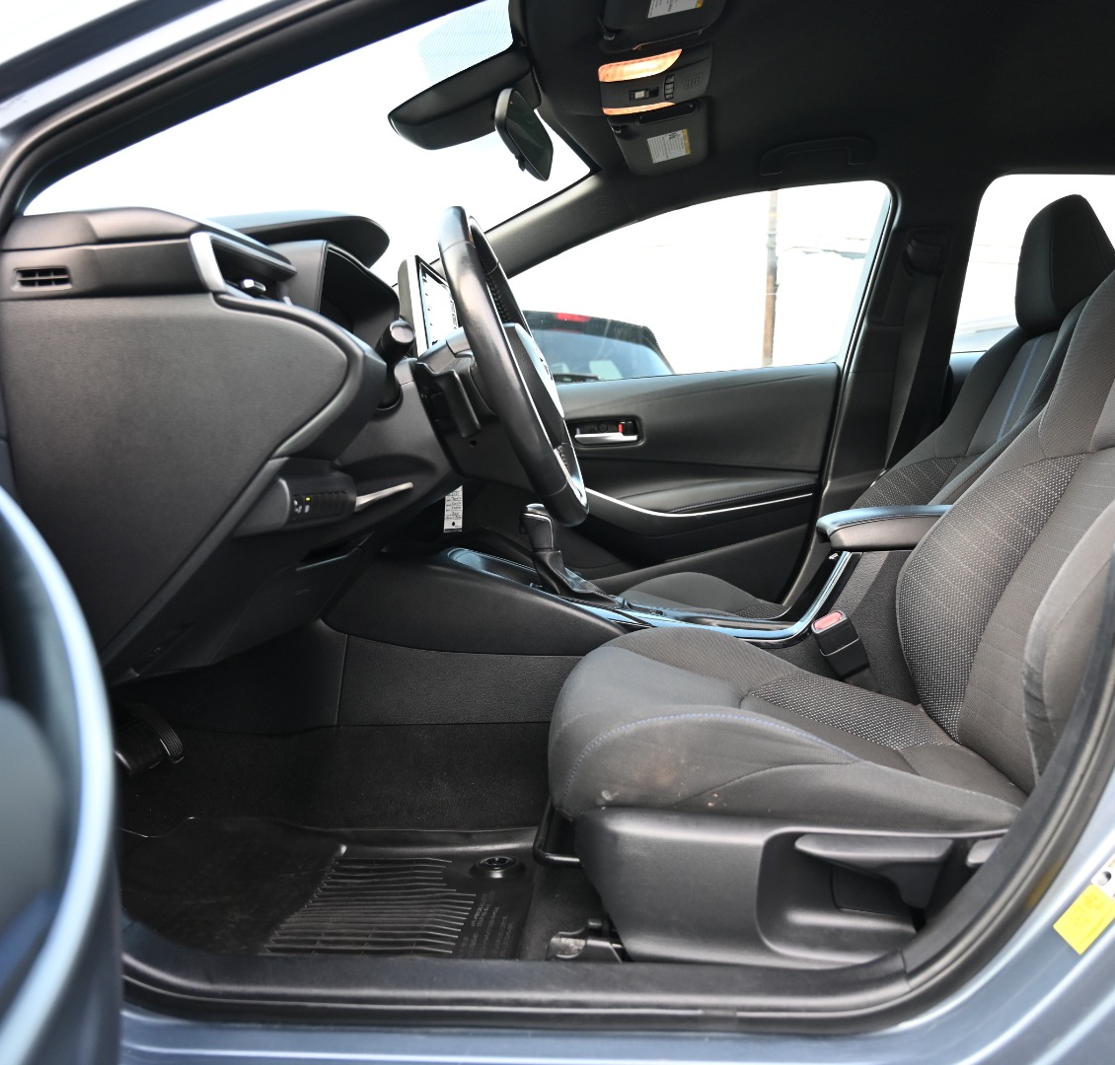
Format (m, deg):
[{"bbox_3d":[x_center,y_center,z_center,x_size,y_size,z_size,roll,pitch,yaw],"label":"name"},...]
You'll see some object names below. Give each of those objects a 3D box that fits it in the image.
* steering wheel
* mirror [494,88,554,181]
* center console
[{"bbox_3d":[-0.056,-0.174,1.167,0.085,0.370,0.370,-22,7,7],"label":"steering wheel"},{"bbox_3d":[-0.046,-0.545,1.472,0.034,0.066,0.250,11,11,12],"label":"mirror"},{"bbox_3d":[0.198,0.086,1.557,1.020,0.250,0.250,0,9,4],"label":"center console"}]

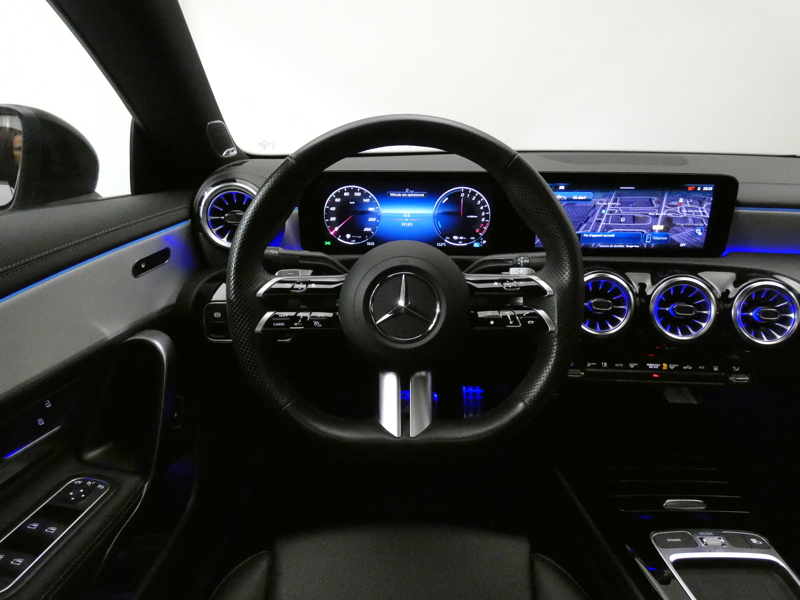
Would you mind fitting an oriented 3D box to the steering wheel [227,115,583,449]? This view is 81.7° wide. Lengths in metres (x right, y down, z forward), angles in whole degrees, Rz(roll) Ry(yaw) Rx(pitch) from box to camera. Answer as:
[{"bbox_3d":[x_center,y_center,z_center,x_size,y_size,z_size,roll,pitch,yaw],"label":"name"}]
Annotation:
[{"bbox_3d":[0.004,-0.026,0.499,0.372,0.352,0.100,0,-11,2],"label":"steering wheel"}]

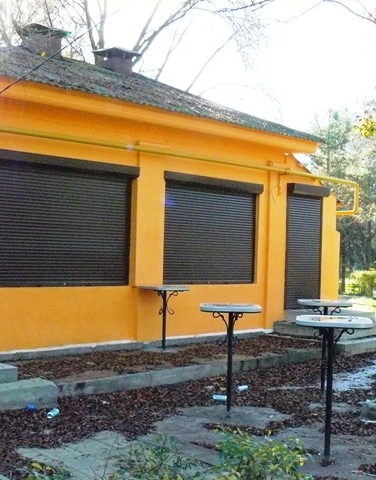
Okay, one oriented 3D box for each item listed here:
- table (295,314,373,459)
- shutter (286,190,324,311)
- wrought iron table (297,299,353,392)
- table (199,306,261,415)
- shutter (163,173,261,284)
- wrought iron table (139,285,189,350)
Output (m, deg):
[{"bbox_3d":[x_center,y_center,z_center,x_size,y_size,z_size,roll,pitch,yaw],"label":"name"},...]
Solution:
[{"bbox_3d":[1.078,1.137,5.081,0.588,1.049,0.588,1,-1,14],"label":"table"},{"bbox_3d":[2.112,0.176,11.782,1.029,2.087,0.157,3,-2,-42],"label":"shutter"},{"bbox_3d":[1.529,1.207,7.473,0.539,1.029,0.539,2,-1,-6],"label":"wrought iron table"},{"bbox_3d":[0.413,1.154,6.467,0.588,1.029,0.588,2,-1,0],"label":"table"},{"bbox_3d":[0.453,-0.121,10.380,1.999,1.646,0.176,3,-2,-42],"label":"shutter"},{"bbox_3d":[-0.323,1.105,9.304,0.559,0.867,0.559,3,-1,-37],"label":"wrought iron table"}]

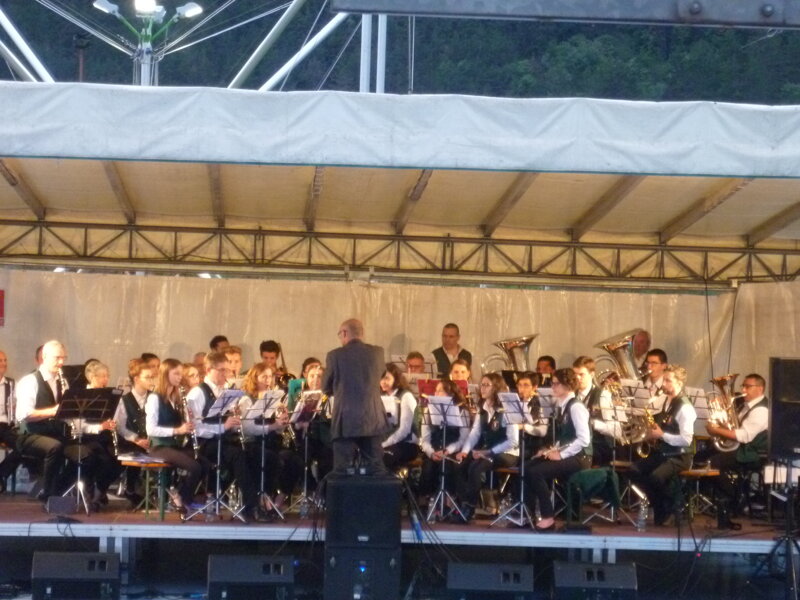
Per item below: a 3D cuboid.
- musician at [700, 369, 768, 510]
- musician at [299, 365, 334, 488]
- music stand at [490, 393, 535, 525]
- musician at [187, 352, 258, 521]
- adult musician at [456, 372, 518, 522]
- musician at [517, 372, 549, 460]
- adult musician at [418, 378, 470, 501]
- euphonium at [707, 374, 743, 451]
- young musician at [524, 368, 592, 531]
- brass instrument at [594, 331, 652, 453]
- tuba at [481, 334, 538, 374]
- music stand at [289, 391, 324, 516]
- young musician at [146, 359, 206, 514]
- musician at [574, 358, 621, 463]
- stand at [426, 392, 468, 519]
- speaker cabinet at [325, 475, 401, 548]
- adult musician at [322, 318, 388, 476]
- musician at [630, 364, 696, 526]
[{"bbox_3d":[3.031,1.294,23.800,0.740,1.270,0.530,1,0,-21],"label":"musician"},{"bbox_3d":[-0.743,1.202,23.100,0.430,1.260,0.580,1,0,-18],"label":"musician"},{"bbox_3d":[0.977,1.324,22.100,0.450,1.110,0.380,2,0,37],"label":"music stand"},{"bbox_3d":[-1.543,1.136,22.600,0.650,1.360,0.480,2,0,41],"label":"musician"},{"bbox_3d":[0.756,1.254,22.950,0.500,1.250,0.700,2,0,35],"label":"adult musician"},{"bbox_3d":[1.179,1.258,24.000,0.480,1.250,0.680,2,0,23],"label":"musician"},{"bbox_3d":[0.394,1.276,23.550,0.450,1.180,0.660,2,0,20],"label":"adult musician"},{"bbox_3d":[2.792,0.974,22.800,0.320,0.660,0.360,-7,2,-24],"label":"euphonium"},{"bbox_3d":[1.324,1.237,22.200,0.660,1.320,0.450,1,0,-13],"label":"young musician"},{"bbox_3d":[2.075,0.829,24.900,0.470,1.040,0.440,-10,2,45],"label":"brass instrument"},{"bbox_3d":[1.120,0.842,24.900,0.480,0.970,0.430,-10,-2,45],"label":"tuba"},{"bbox_3d":[-0.813,1.310,23.100,0.470,1.060,0.400,1,0,-34],"label":"music stand"},{"bbox_3d":[-1.884,1.163,22.300,0.640,1.310,0.450,2,0,28],"label":"young musician"},{"bbox_3d":[1.758,1.213,23.900,0.500,1.370,0.700,2,0,43],"label":"musician"},{"bbox_3d":[0.380,1.341,22.700,0.470,1.060,0.400,2,0,23],"label":"stand"},{"bbox_3d":[-0.285,1.659,20.750,0.580,0.520,0.600,1,0,0],"label":"speaker cabinet"},{"bbox_3d":[-0.370,1.002,22.100,0.560,1.710,0.500,1,0,-9],"label":"adult musician"},{"bbox_3d":[2.241,1.231,22.600,0.660,1.350,0.480,1,0,-37],"label":"musician"}]

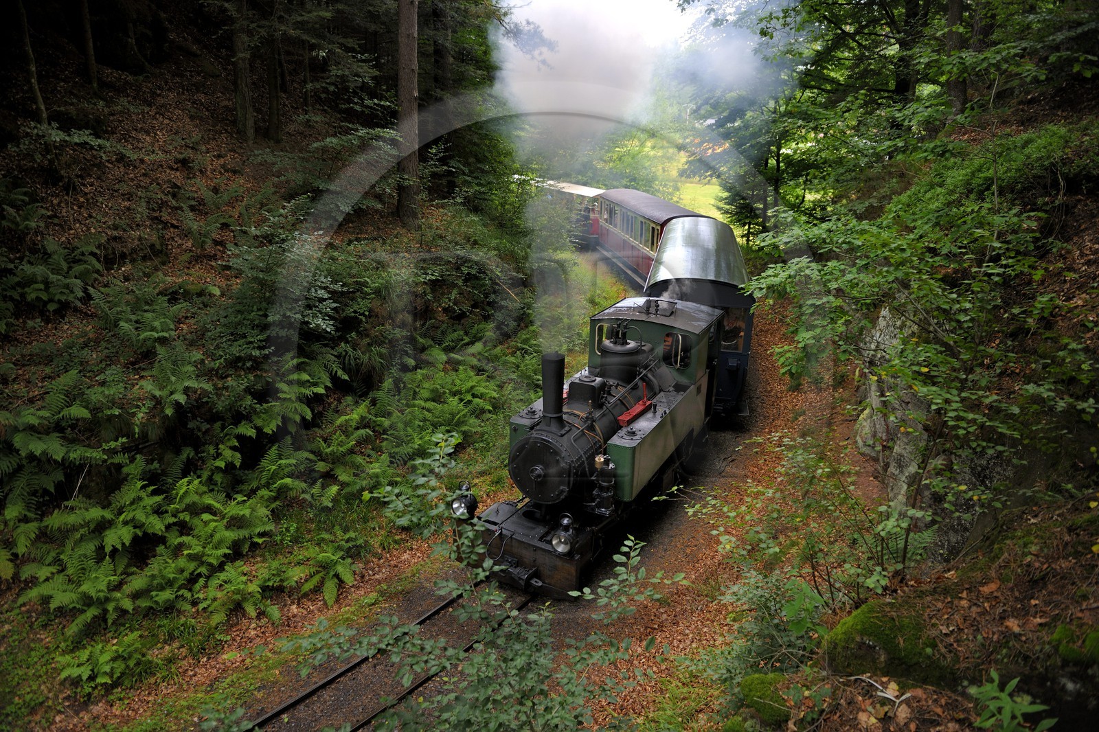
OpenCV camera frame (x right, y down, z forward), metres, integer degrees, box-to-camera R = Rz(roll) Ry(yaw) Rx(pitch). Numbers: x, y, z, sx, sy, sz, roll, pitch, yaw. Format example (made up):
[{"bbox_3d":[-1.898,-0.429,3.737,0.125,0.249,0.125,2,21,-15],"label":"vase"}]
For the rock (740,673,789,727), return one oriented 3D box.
[{"bbox_3d":[0.925,1.439,3.150,0.220,0.200,0.220,5,20,14],"label":"rock"}]

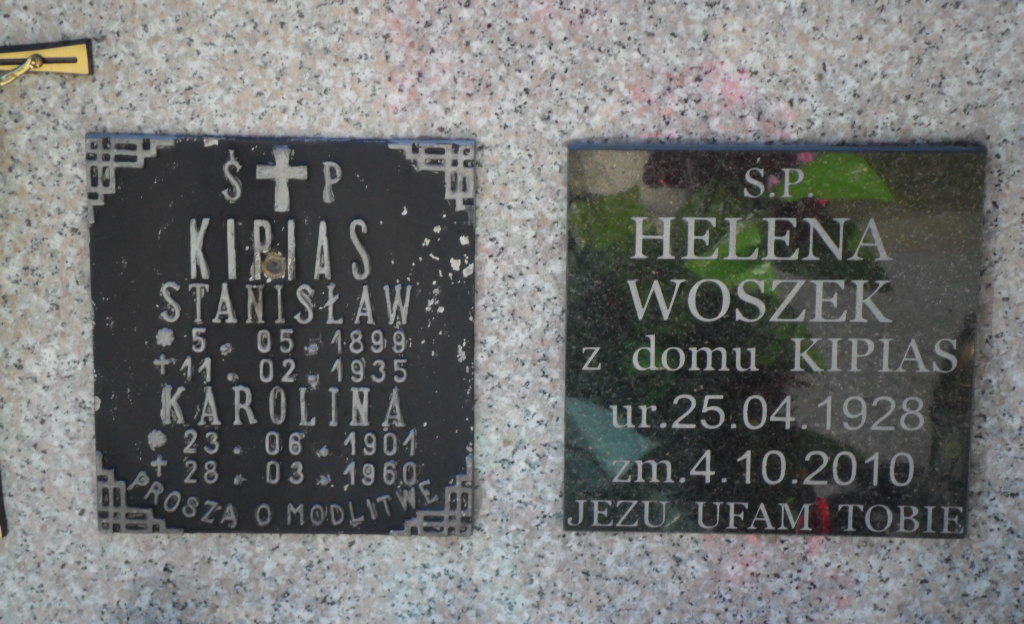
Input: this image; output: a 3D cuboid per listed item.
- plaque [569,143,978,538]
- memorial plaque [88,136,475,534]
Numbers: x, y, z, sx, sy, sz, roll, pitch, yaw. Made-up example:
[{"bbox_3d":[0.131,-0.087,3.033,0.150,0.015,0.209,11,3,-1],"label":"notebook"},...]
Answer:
[{"bbox_3d":[0.190,0.022,2.355,0.300,0.296,0.018,0,17,1],"label":"plaque"},{"bbox_3d":[-0.168,0.019,2.358,0.280,0.302,0.019,1,17,1],"label":"memorial plaque"}]

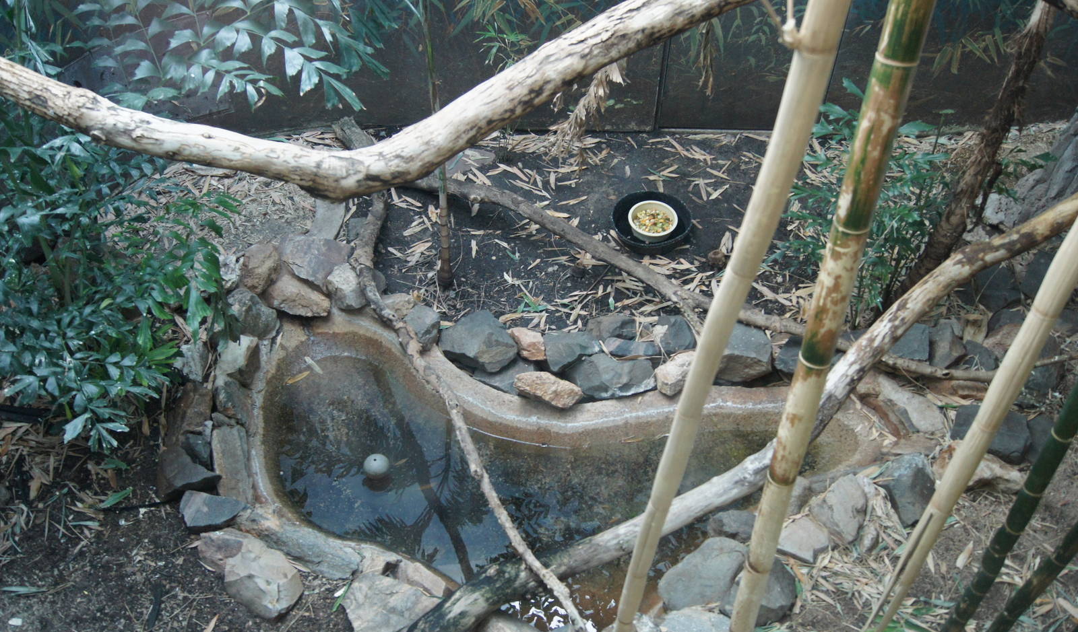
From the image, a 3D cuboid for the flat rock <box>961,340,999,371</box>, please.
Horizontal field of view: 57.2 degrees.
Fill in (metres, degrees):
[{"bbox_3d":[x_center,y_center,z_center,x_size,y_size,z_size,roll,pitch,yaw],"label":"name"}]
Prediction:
[{"bbox_3d":[1.286,0.117,2.917,0.099,0.057,0.078,-23,53,-20],"label":"flat rock"}]

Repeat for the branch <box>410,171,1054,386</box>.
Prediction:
[{"bbox_3d":[0.528,-0.126,3.057,2.142,0.135,0.260,17,51,13],"label":"branch"}]

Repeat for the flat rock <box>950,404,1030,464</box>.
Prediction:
[{"bbox_3d":[1.234,0.324,2.715,0.203,0.088,0.135,7,49,4],"label":"flat rock"}]

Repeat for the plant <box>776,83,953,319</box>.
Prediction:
[{"bbox_3d":[0.907,-0.320,2.897,0.426,0.645,0.416,1,49,-1],"label":"plant"}]

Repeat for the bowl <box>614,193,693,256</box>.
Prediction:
[{"bbox_3d":[0.370,-0.301,3.254,0.260,0.060,0.260,1,49,-1],"label":"bowl"}]

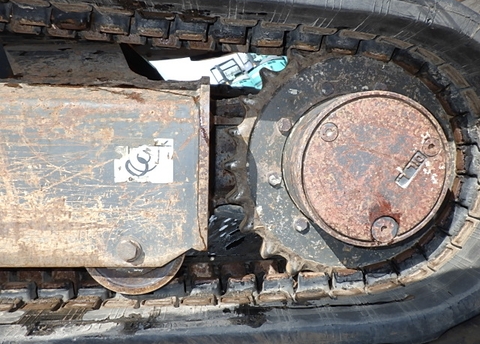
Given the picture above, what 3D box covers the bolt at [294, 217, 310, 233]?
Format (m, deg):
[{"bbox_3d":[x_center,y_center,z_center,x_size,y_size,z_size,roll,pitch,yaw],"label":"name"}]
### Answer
[{"bbox_3d":[0.095,0.079,0.588,0.021,0.021,0.009,0,5,-2],"label":"bolt"}]

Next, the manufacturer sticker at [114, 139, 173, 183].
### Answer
[{"bbox_3d":[-0.123,-0.014,0.499,0.075,0.058,0.002,0,5,-2],"label":"manufacturer sticker"}]

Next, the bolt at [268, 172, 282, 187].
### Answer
[{"bbox_3d":[0.053,0.011,0.580,0.020,0.020,0.009,0,5,-2],"label":"bolt"}]

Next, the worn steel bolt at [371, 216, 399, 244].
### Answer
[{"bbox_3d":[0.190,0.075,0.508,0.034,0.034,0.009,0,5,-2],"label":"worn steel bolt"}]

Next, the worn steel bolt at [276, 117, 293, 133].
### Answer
[{"bbox_3d":[0.067,-0.070,0.574,0.021,0.021,0.009,0,5,-2],"label":"worn steel bolt"}]

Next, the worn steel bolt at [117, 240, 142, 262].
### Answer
[{"bbox_3d":[-0.143,0.101,0.501,0.031,0.031,0.014,0,5,-2],"label":"worn steel bolt"}]

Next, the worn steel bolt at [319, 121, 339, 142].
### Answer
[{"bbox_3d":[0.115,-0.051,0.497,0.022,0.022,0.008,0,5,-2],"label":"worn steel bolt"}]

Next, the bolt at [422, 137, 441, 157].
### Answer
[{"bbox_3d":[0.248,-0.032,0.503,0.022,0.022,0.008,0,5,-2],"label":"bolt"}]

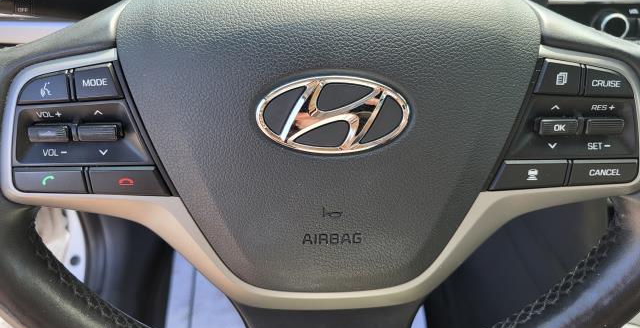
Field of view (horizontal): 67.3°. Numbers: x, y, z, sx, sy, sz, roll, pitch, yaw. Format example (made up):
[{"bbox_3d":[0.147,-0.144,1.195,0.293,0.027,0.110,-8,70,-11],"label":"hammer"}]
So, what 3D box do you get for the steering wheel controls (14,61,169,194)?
[{"bbox_3d":[-0.114,-0.018,0.241,0.075,0.068,0.020,0,16,0],"label":"steering wheel controls"}]

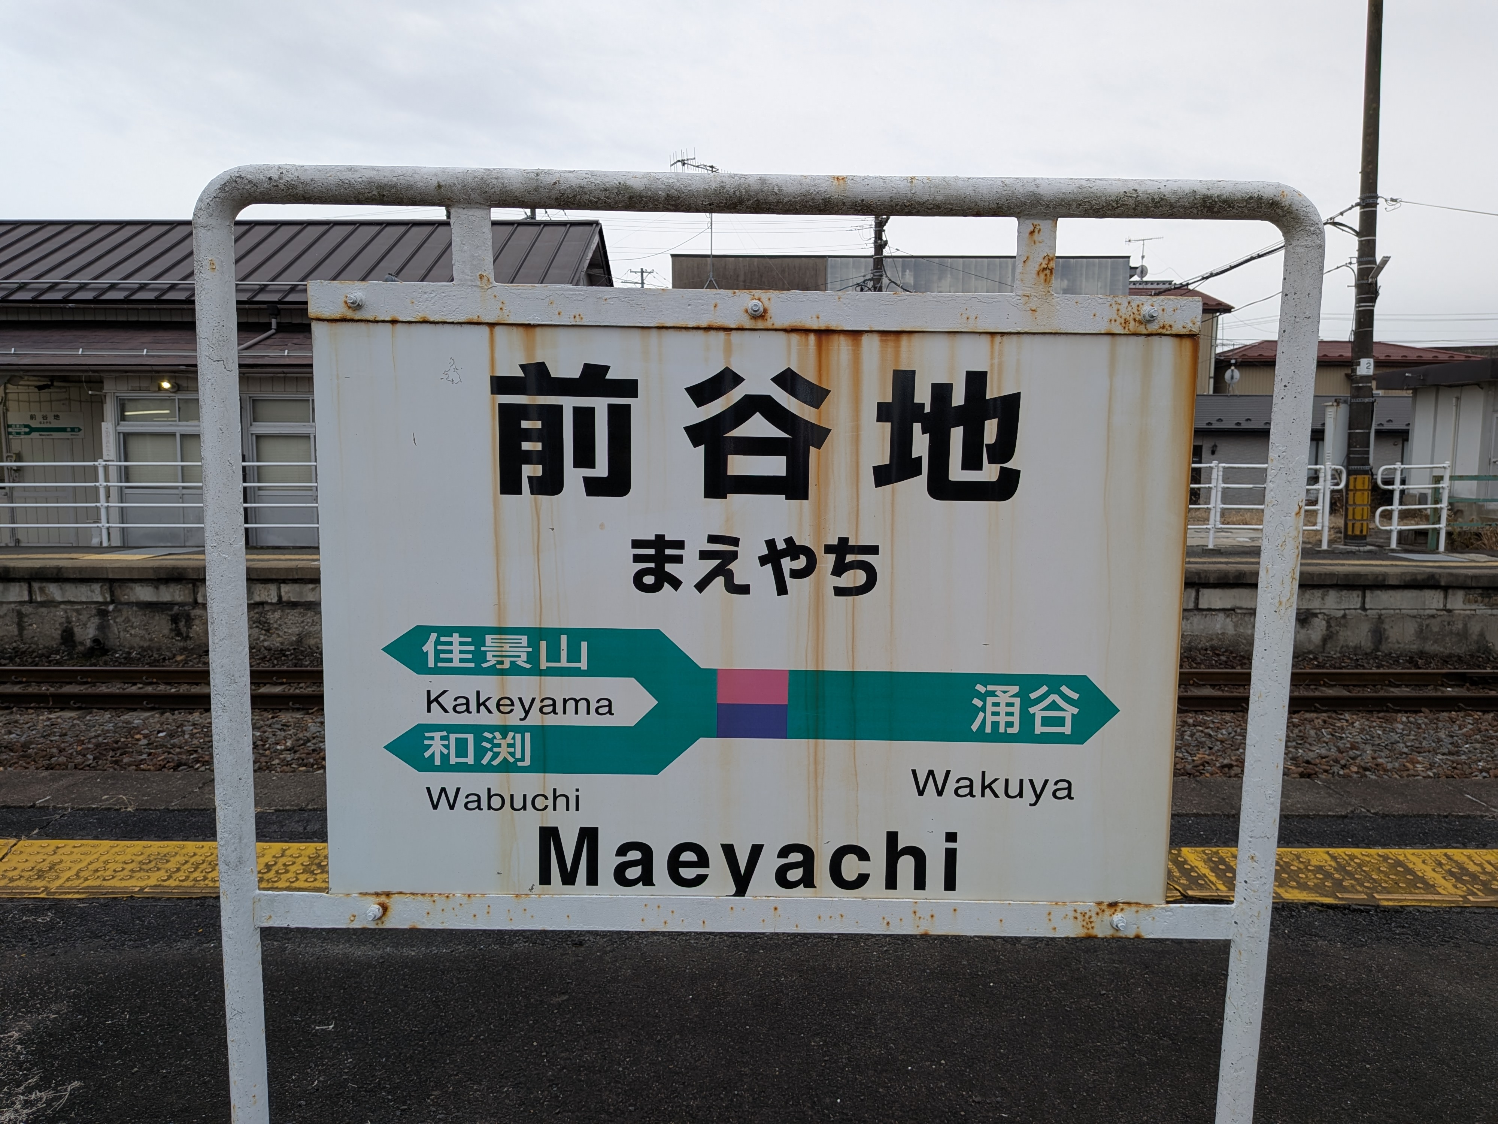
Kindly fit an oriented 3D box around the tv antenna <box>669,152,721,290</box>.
[{"bbox_3d":[-0.620,-5.660,17.700,1.300,2.350,0.650,-5,8,-44],"label":"tv antenna"}]

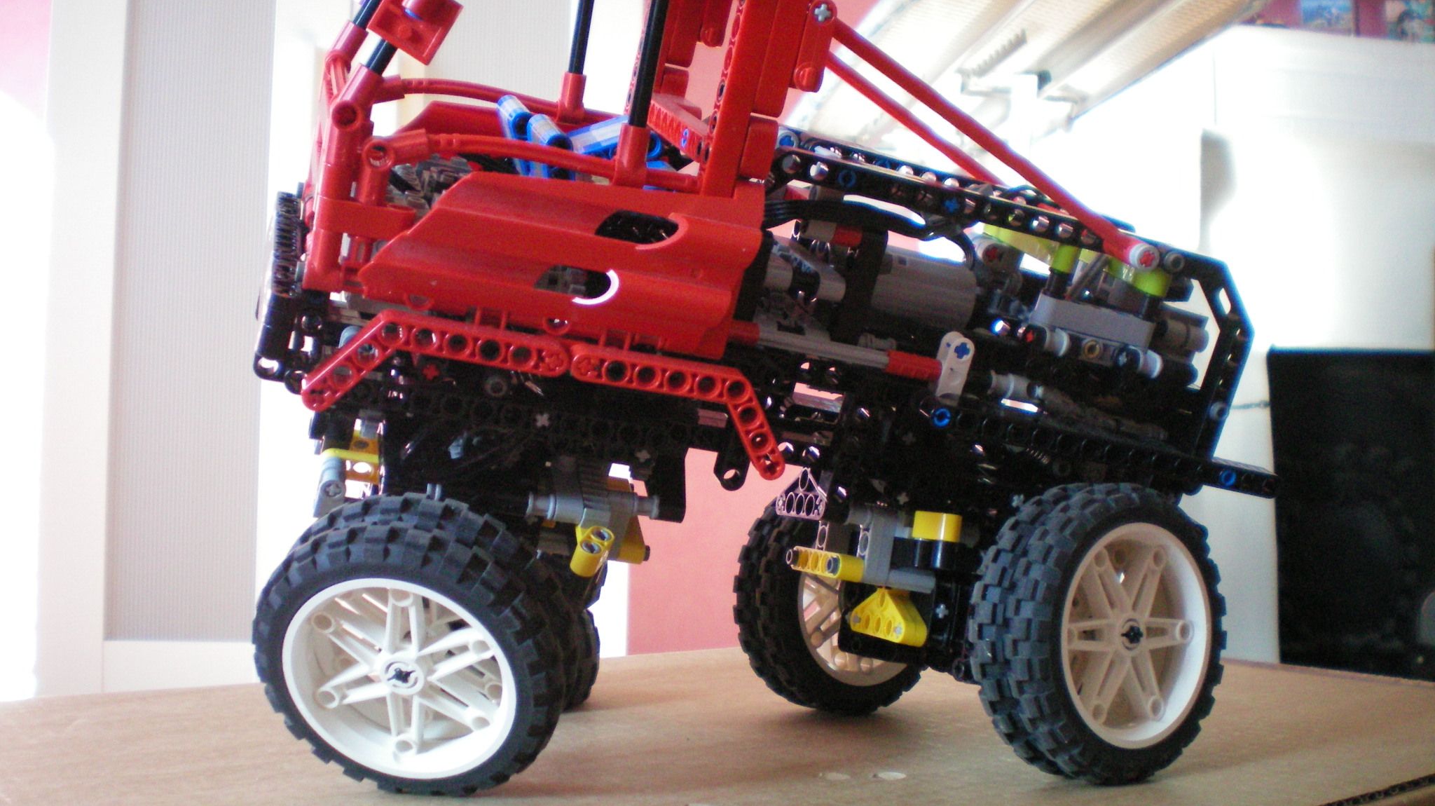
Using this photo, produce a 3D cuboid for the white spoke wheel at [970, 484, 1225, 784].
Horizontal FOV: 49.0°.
[{"bbox_3d":[0.107,0.064,0.443,0.082,0.082,0.032,2,-3,-35],"label":"white spoke wheel"}]

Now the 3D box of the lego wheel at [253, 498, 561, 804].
[{"bbox_3d":[-0.078,0.064,0.409,0.082,0.082,0.032,1,26,10],"label":"lego wheel"}]

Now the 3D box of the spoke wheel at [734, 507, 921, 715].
[{"bbox_3d":[0.042,0.065,0.541,0.082,0.082,0.032,3,-3,-37],"label":"spoke wheel"}]

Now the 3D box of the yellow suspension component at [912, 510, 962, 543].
[{"bbox_3d":[0.067,0.038,0.480,0.008,0.008,0.024,12,-6,-19],"label":"yellow suspension component"}]

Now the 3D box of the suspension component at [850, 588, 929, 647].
[{"bbox_3d":[0.055,0.067,0.502,0.008,0.017,0.040,12,-6,-19],"label":"suspension component"}]

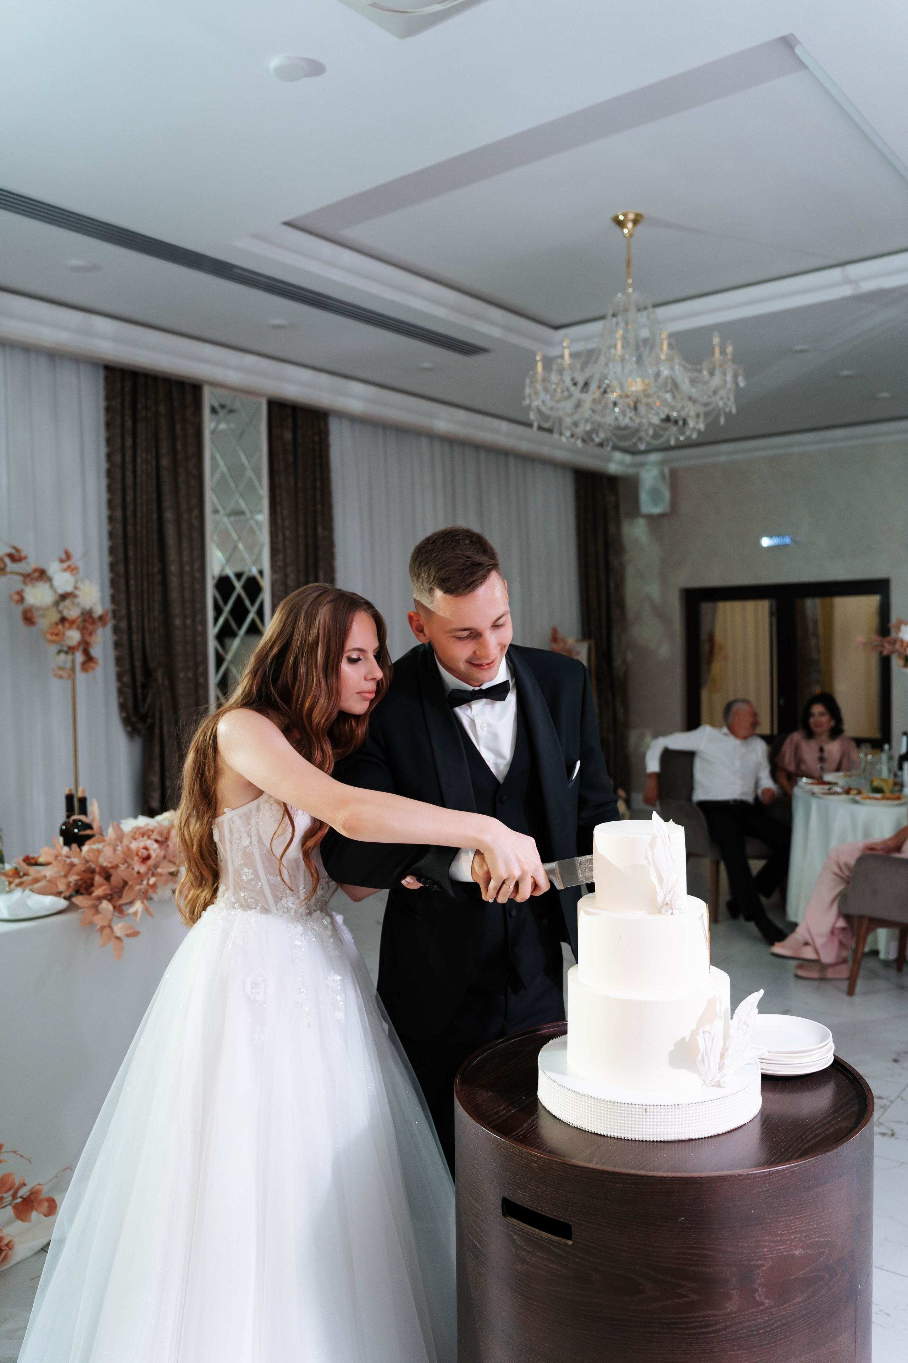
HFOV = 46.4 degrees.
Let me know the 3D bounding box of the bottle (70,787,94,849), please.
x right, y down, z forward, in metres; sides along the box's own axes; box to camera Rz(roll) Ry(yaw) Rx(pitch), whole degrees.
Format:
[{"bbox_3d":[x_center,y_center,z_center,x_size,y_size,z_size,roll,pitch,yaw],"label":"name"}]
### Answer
[{"bbox_3d":[-1.290,0.543,3.700,0.075,0.320,0.075,-2,3,-18],"label":"bottle"}]

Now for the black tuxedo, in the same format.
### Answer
[{"bbox_3d":[0.040,0.707,2.070,0.590,1.540,0.430,-2,3,-19],"label":"black tuxedo"}]

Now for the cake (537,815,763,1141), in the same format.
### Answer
[{"bbox_3d":[0.319,0.449,1.770,0.370,0.475,0.370,-1,3,-10],"label":"cake"}]

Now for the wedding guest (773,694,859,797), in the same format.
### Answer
[{"bbox_3d":[2.238,0.679,6.450,0.530,1.200,0.720,-1,3,4],"label":"wedding guest"}]

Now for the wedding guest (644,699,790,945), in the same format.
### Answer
[{"bbox_3d":[1.550,0.710,5.980,0.620,1.200,0.860,-2,3,-19],"label":"wedding guest"}]

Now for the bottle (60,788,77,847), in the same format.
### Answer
[{"bbox_3d":[-1.363,0.541,3.770,0.075,0.320,0.075,-2,3,-18],"label":"bottle"}]

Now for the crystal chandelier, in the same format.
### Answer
[{"bbox_3d":[0.715,-1.438,4.321,0.900,0.930,0.900,-1,3,0],"label":"crystal chandelier"}]

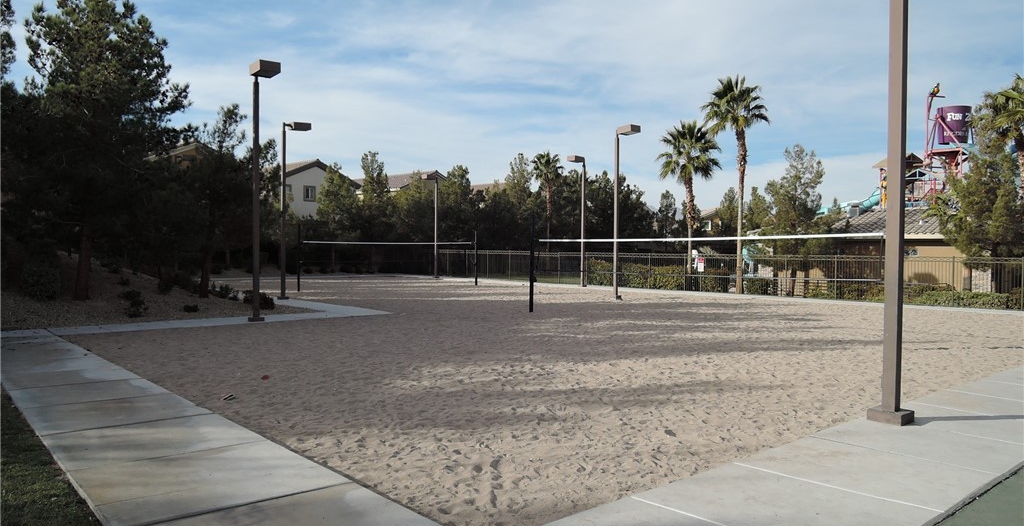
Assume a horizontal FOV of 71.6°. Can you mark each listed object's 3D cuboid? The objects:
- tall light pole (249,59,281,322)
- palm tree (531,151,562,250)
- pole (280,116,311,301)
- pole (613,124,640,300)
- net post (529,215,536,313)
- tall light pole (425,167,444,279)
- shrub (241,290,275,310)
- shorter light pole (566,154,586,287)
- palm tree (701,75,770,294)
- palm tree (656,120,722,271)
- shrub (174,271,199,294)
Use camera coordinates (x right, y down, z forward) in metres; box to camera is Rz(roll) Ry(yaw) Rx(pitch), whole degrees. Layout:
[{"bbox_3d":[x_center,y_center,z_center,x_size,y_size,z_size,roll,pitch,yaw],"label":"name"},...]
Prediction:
[{"bbox_3d":[-6.072,-1.676,17.272,0.510,6.196,1.040,-1,2,-40],"label":"tall light pole"},{"bbox_3d":[2.897,-4.162,57.940,2.600,10.040,2.600,1,1,0],"label":"palm tree"},{"bbox_3d":[-8.236,-1.955,26.780,1.200,6.620,0.460,0,1,-42],"label":"pole"},{"bbox_3d":[4.068,-1.773,25.517,0.510,6.196,1.040,-1,2,-40],"label":"pole"},{"bbox_3d":[0.580,0.036,20.010,0.130,2.755,0.200,-1,2,-40],"label":"net post"},{"bbox_3d":[-4.814,-2.190,42.754,1.040,6.196,0.510,-1,2,-40],"label":"tall light pole"},{"bbox_3d":[-8.042,1.158,22.523,0.980,0.630,0.960,1,1,0],"label":"shrub"},{"bbox_3d":[3.204,-1.952,33.950,1.040,6.196,0.510,-1,2,-40],"label":"shorter light pole"},{"bbox_3d":[10.056,-3.521,31.946,3.000,9.880,3.000,1,1,0],"label":"palm tree"},{"bbox_3d":[8.403,-2.788,33.417,3.000,7.964,3.000,-1,2,-40],"label":"palm tree"},{"bbox_3d":[-12.596,0.746,27.517,0.900,0.830,0.880,1,1,0],"label":"shrub"}]

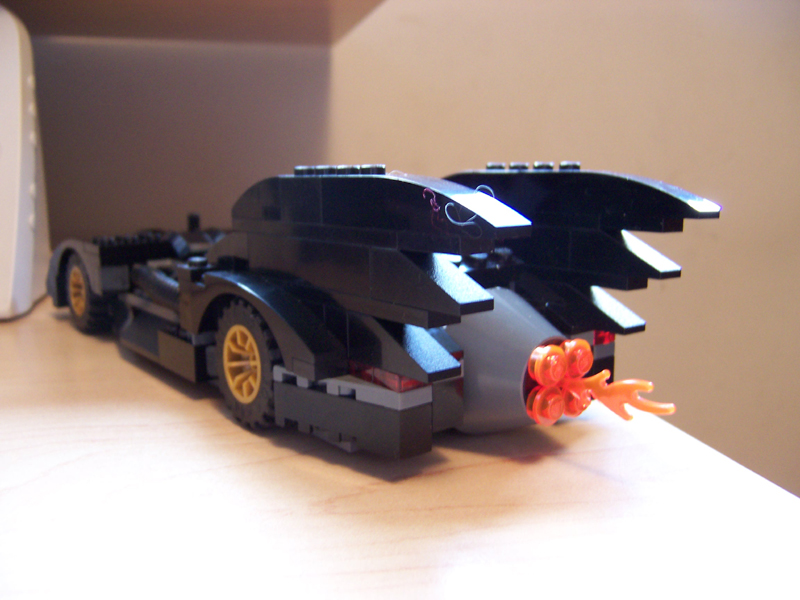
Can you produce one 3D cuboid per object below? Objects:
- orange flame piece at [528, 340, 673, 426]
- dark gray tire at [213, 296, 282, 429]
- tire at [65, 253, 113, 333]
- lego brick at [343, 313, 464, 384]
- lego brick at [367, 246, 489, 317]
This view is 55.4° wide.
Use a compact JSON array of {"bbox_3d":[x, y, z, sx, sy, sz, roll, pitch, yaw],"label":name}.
[{"bbox_3d":[0.038,0.017,0.142,0.016,0.017,0.028,-9,12,-39],"label":"orange flame piece"},{"bbox_3d":[-0.031,0.014,0.179,0.014,0.030,0.030,-9,12,-39],"label":"dark gray tire"},{"bbox_3d":[-0.111,-0.003,0.280,0.014,0.030,0.030,-9,12,-39],"label":"tire"},{"bbox_3d":[0.000,0.008,0.142,0.008,0.010,0.024,-9,12,-39],"label":"lego brick"},{"bbox_3d":[0.005,-0.004,0.134,0.008,0.010,0.024,-9,12,-39],"label":"lego brick"}]

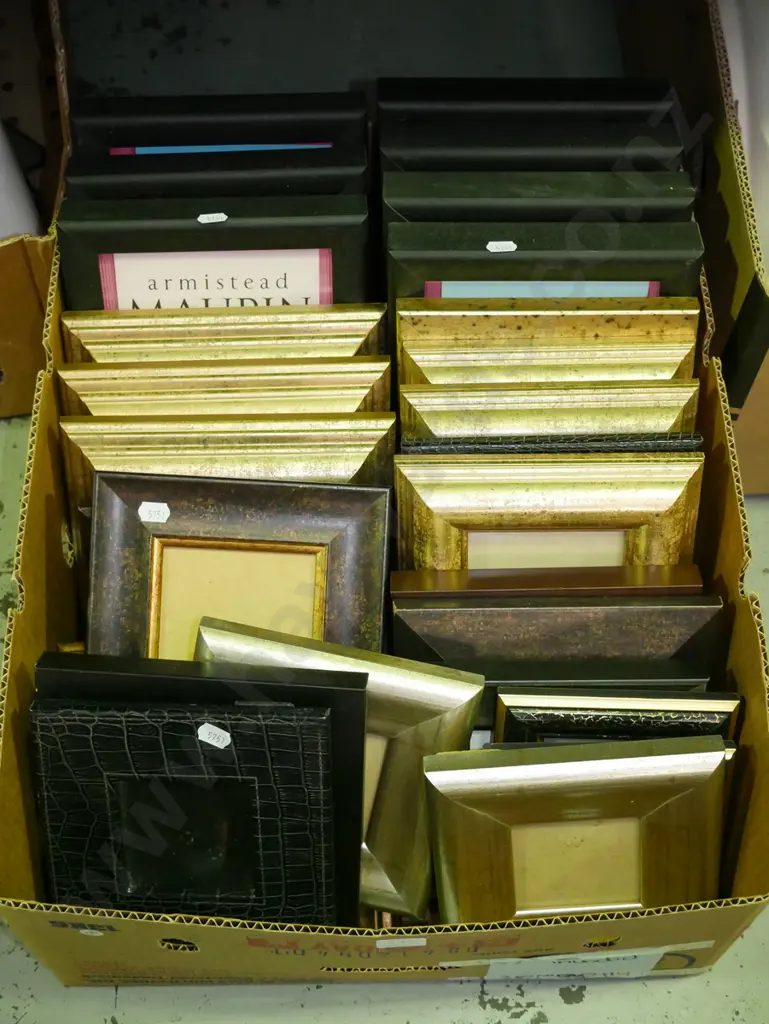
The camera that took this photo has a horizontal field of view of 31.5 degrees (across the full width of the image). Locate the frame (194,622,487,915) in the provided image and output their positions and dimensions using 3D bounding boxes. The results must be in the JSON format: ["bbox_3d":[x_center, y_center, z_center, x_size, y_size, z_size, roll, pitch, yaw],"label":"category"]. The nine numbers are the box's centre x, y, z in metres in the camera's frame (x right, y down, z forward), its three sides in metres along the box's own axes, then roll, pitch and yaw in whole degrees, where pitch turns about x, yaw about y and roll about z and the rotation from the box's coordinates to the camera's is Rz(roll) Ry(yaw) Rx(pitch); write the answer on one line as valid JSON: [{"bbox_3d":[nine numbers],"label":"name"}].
[{"bbox_3d":[-0.040,0.153,0.794,0.163,0.160,0.022,12,19,-3],"label":"frame"}]

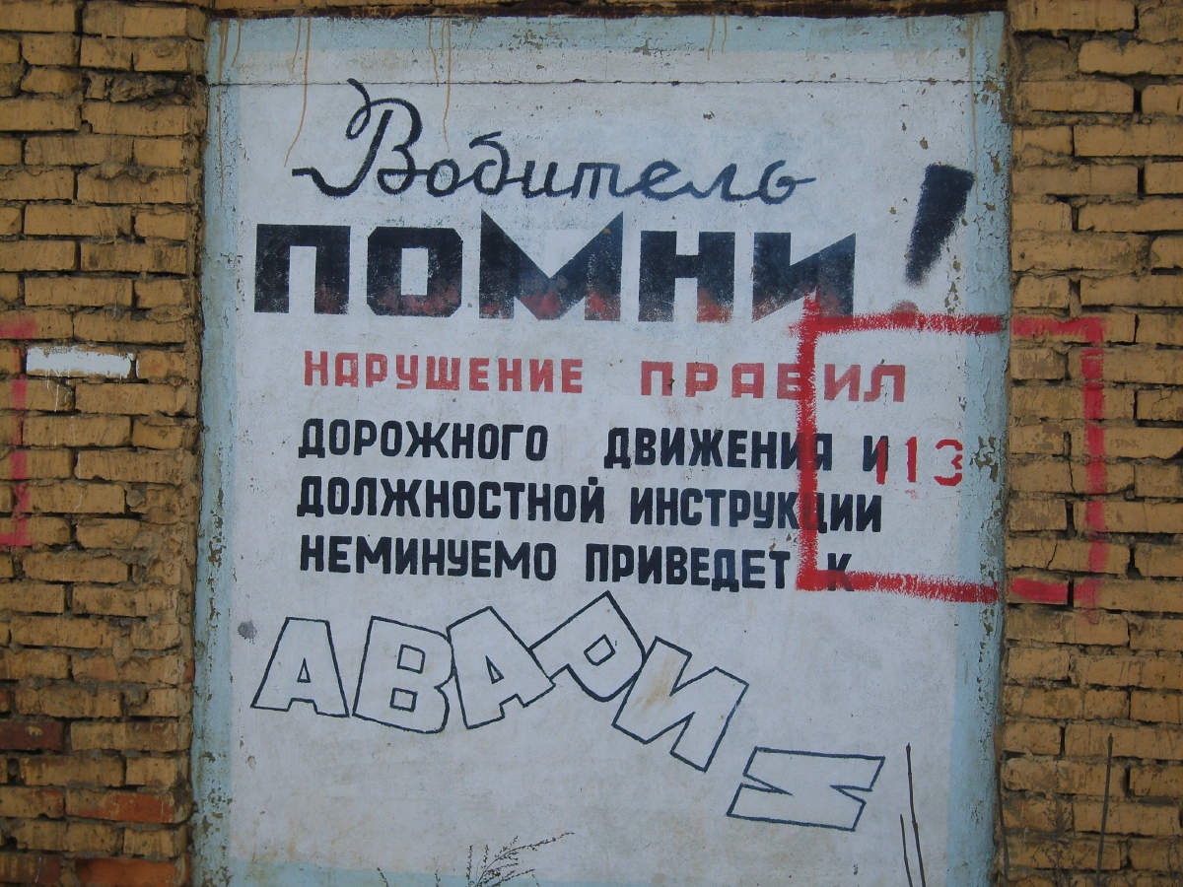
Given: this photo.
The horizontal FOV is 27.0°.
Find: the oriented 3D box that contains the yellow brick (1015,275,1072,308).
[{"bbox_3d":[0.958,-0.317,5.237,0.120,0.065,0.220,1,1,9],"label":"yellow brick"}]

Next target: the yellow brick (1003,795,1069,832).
[{"bbox_3d":[0.949,0.767,5.216,0.120,0.065,0.250,1,1,11],"label":"yellow brick"}]

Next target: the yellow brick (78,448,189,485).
[{"bbox_3d":[-1.012,0.051,5.513,0.250,0.065,0.120,1,1,9],"label":"yellow brick"}]

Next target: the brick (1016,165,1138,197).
[{"bbox_3d":[1.028,-0.555,5.231,0.250,0.065,0.120,1,1,10],"label":"brick"}]

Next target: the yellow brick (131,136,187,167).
[{"bbox_3d":[-0.932,-0.647,5.577,0.120,0.065,0.250,1,1,11],"label":"yellow brick"}]

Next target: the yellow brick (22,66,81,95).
[{"bbox_3d":[-1.189,-0.812,5.593,0.130,0.065,0.205,1,2,10],"label":"yellow brick"}]

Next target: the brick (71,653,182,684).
[{"bbox_3d":[-1.026,0.503,5.548,0.250,0.065,0.120,1,1,11],"label":"brick"}]

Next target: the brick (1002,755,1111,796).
[{"bbox_3d":[0.996,0.693,5.203,0.247,0.069,0.120,1,2,10],"label":"brick"}]

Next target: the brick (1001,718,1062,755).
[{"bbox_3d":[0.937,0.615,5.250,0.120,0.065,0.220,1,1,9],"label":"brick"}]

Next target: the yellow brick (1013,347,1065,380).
[{"bbox_3d":[0.947,-0.168,5.202,0.120,0.065,0.250,1,1,11],"label":"yellow brick"}]

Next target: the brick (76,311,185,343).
[{"bbox_3d":[-1.016,-0.262,5.534,0.255,0.067,0.120,1,2,10],"label":"brick"}]

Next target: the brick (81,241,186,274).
[{"bbox_3d":[-1.018,-0.417,5.585,0.250,0.065,0.120,1,1,10],"label":"brick"}]

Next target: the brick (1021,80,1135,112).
[{"bbox_3d":[1.006,-0.714,5.115,0.250,0.065,0.120,1,1,11],"label":"brick"}]

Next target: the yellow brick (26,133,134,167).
[{"bbox_3d":[-1.129,-0.650,5.521,0.249,0.066,0.120,1,0,8],"label":"yellow brick"}]

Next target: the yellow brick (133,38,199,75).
[{"bbox_3d":[-0.928,-0.861,5.573,0.120,0.065,0.250,1,1,11],"label":"yellow brick"}]

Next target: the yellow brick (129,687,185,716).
[{"bbox_3d":[-0.967,0.583,5.644,0.120,0.065,0.210,1,1,10],"label":"yellow brick"}]

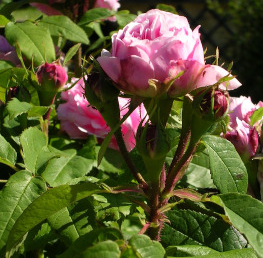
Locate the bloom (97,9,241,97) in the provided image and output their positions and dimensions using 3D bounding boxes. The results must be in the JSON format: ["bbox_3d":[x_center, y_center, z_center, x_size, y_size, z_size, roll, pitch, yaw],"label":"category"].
[{"bbox_3d":[0.022,-0.045,0.400,0.084,0.051,0.078,2,13,0],"label":"bloom"}]

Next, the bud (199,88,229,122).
[{"bbox_3d":[0.052,-0.015,0.430,0.018,0.020,0.018,24,9,-4],"label":"bud"}]

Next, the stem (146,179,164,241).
[{"bbox_3d":[0.015,0.051,0.430,0.010,0.038,0.010,2,12,0],"label":"stem"}]

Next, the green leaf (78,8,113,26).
[{"bbox_3d":[-0.030,-0.095,0.580,0.032,0.006,0.019,-16,35,-13],"label":"green leaf"}]

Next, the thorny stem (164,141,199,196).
[{"bbox_3d":[0.029,0.023,0.395,0.008,0.037,0.008,29,7,0],"label":"thorny stem"}]

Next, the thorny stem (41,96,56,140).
[{"bbox_3d":[-0.062,-0.009,0.510,0.006,0.034,0.006,13,9,-2],"label":"thorny stem"}]

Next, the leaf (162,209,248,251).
[{"bbox_3d":[0.043,0.063,0.410,0.057,0.009,0.037,23,47,19],"label":"leaf"}]

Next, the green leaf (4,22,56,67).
[{"bbox_3d":[-0.081,-0.068,0.540,0.030,0.007,0.044,-24,58,-24],"label":"green leaf"}]

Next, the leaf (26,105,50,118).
[{"bbox_3d":[-0.069,-0.013,0.500,0.017,0.005,0.011,-7,53,-5],"label":"leaf"}]

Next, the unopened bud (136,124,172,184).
[{"bbox_3d":[0.013,0.013,0.385,0.019,0.033,0.019,0,14,0],"label":"unopened bud"}]

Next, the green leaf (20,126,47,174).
[{"bbox_3d":[-0.064,0.014,0.440,0.019,0.008,0.036,4,51,-4],"label":"green leaf"}]

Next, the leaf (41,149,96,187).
[{"bbox_3d":[-0.041,0.025,0.440,0.030,0.008,0.037,26,46,23],"label":"leaf"}]

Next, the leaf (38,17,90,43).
[{"bbox_3d":[-0.056,-0.081,0.560,0.042,0.007,0.026,23,44,12],"label":"leaf"}]

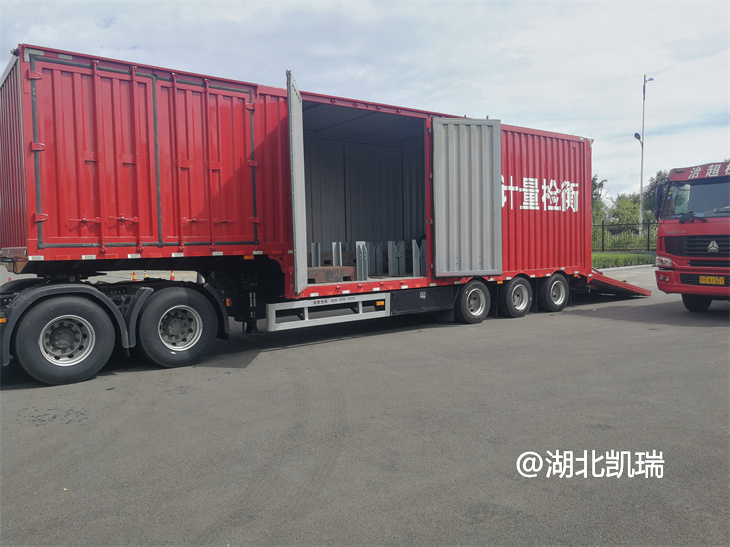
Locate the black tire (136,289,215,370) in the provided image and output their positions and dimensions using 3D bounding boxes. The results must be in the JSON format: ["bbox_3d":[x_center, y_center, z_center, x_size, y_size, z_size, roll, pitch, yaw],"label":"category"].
[{"bbox_3d":[-2.511,0.732,7.664,1.059,1.059,0.290,-3,4,-37],"label":"black tire"}]

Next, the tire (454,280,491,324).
[{"bbox_3d":[2.133,0.566,11.214,0.852,0.852,0.250,-3,4,-37],"label":"tire"}]

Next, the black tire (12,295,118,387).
[{"bbox_3d":[-3.586,0.794,6.850,1.059,1.059,0.290,-3,4,-37],"label":"black tire"}]

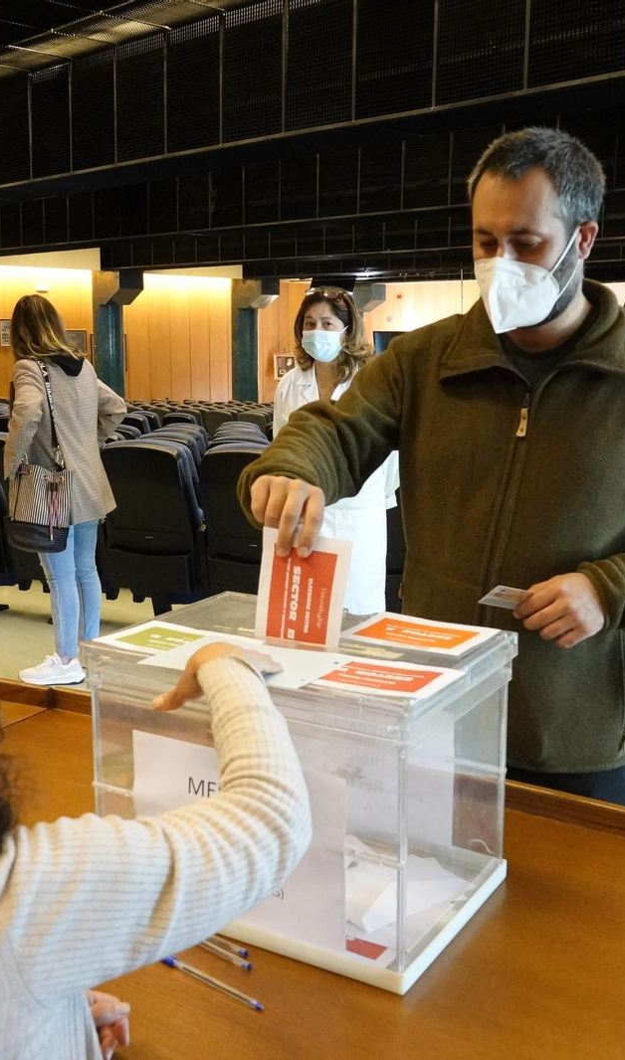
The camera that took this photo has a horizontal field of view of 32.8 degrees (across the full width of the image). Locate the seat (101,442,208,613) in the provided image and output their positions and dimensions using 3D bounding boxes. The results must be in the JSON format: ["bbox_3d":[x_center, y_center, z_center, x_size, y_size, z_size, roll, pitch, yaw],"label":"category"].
[{"bbox_3d":[-0.765,0.010,5.421,0.560,0.970,0.550,5,11,22],"label":"seat"}]

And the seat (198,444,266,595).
[{"bbox_3d":[-0.215,0.059,5.242,0.540,0.970,0.600,4,10,20],"label":"seat"}]

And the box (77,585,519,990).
[{"bbox_3d":[-0.011,0.300,1.361,0.446,0.332,0.320,6,11,30],"label":"box"}]

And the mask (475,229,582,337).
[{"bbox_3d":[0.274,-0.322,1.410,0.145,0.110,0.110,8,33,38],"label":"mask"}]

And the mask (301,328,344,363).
[{"bbox_3d":[0.034,-0.621,3.580,0.150,0.110,0.090,3,15,17],"label":"mask"}]

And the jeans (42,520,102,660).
[{"bbox_3d":[-1.031,0.109,4.616,0.310,0.880,0.380,9,13,39],"label":"jeans"}]

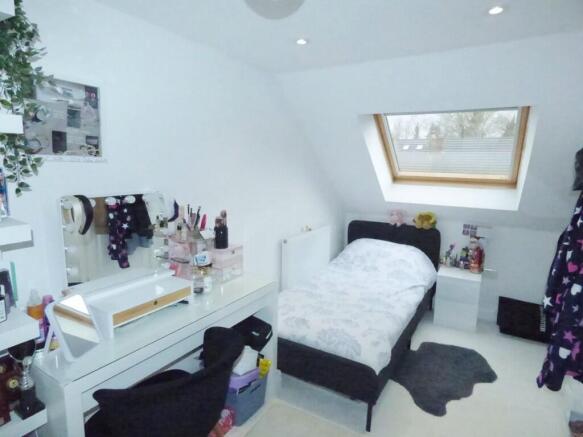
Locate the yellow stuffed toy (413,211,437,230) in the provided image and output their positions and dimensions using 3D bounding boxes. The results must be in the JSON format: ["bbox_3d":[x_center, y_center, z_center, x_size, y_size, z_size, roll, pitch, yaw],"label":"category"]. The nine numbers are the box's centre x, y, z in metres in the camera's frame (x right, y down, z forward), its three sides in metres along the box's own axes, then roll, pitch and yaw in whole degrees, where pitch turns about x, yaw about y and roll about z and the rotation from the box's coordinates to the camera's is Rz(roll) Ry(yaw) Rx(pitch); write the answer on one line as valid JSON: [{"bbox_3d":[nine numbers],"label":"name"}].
[{"bbox_3d":[1.373,0.030,3.459,0.200,0.180,0.150,5,9,22],"label":"yellow stuffed toy"}]

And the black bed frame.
[{"bbox_3d":[0.574,0.613,2.883,0.970,0.860,2.060,6,10,30],"label":"black bed frame"}]

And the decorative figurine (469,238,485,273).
[{"bbox_3d":[1.701,0.333,3.097,0.125,0.310,0.110,6,10,28],"label":"decorative figurine"}]

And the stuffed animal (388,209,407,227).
[{"bbox_3d":[1.128,-0.007,3.603,0.175,0.180,0.140,5,9,22],"label":"stuffed animal"}]

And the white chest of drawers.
[{"bbox_3d":[1.630,0.729,3.314,0.370,0.545,0.400,5,10,24],"label":"white chest of drawers"}]

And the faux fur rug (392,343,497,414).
[{"bbox_3d":[1.077,1.103,2.476,0.960,0.040,0.620,-5,11,-34],"label":"faux fur rug"}]

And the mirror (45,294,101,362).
[{"bbox_3d":[-0.778,0.377,1.214,0.130,0.205,0.145,4,9,18],"label":"mirror"}]

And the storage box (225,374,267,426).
[{"bbox_3d":[-0.337,0.998,2.058,0.300,0.310,0.260,6,10,30],"label":"storage box"}]

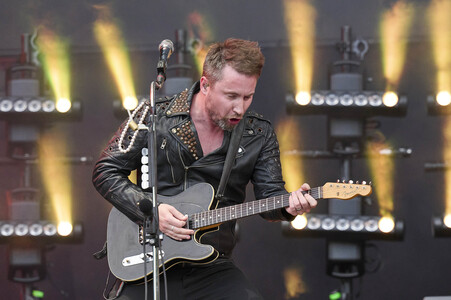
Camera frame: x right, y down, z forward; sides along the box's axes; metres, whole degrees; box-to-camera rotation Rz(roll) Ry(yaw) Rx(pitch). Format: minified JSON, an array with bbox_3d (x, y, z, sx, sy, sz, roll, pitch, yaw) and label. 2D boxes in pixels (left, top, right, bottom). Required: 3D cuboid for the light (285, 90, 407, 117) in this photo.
[{"bbox_3d":[0.533,-0.205,8.250,0.530,0.105,0.115,1,-18,3],"label":"light"}]

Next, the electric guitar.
[{"bbox_3d":[0.043,0.223,6.461,0.980,0.326,0.065,-14,-34,18],"label":"electric guitar"}]

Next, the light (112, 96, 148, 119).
[{"bbox_3d":[-0.230,-0.182,8.320,0.530,0.105,0.115,0,-18,4],"label":"light"}]

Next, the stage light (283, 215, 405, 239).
[{"bbox_3d":[0.518,0.346,8.250,0.530,0.105,0.115,2,-18,4],"label":"stage light"}]

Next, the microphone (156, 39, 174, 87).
[{"bbox_3d":[-0.203,-0.297,6.220,0.052,0.172,0.052,6,-39,5],"label":"microphone"}]

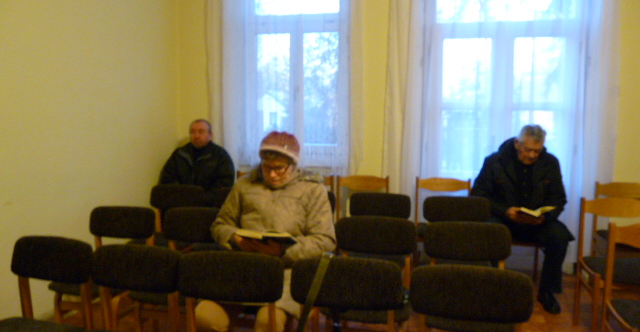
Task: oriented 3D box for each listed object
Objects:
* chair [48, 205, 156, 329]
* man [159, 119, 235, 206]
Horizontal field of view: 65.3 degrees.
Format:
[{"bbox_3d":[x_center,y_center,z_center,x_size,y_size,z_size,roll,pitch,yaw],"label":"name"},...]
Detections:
[{"bbox_3d":[-1.221,0.669,2.831,0.460,0.831,0.500,1,6,11],"label":"chair"},{"bbox_3d":[-1.149,0.265,4.362,0.630,1.344,0.800,1,6,11],"label":"man"}]

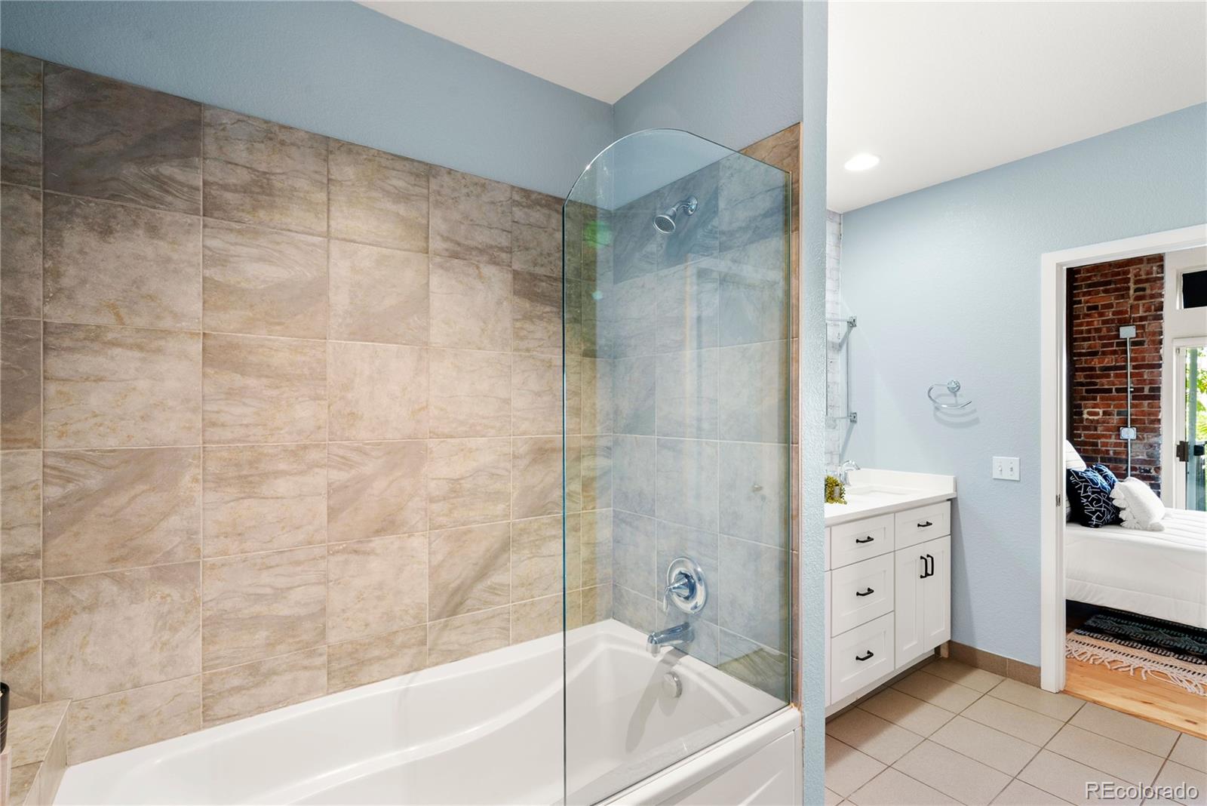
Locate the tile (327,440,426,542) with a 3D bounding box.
[{"bbox_3d":[-0.706,0.272,1.696,0.300,0.302,0.010,0,-1,-36],"label":"tile"}]

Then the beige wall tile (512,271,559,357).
[{"bbox_3d":[-0.212,-0.336,2.072,0.302,0.302,0.010,0,-1,-36],"label":"beige wall tile"}]

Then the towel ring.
[{"bbox_3d":[1.886,-0.044,2.913,0.068,0.155,0.208,0,-1,-35],"label":"towel ring"}]

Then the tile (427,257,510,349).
[{"bbox_3d":[-0.463,-0.340,1.889,0.301,0.303,0.011,0,0,-35],"label":"tile"}]

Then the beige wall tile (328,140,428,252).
[{"bbox_3d":[-0.710,-0.649,1.715,0.301,0.303,0.011,0,0,-35],"label":"beige wall tile"}]

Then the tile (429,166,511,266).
[{"bbox_3d":[-0.459,-0.642,1.879,0.300,0.302,0.010,0,-1,-36],"label":"tile"}]

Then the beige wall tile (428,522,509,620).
[{"bbox_3d":[-0.467,0.582,1.887,0.301,0.303,0.011,0,0,-35],"label":"beige wall tile"}]

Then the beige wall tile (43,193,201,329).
[{"bbox_3d":[-1.208,-0.344,1.360,0.302,0.302,0.010,0,-1,-36],"label":"beige wall tile"}]

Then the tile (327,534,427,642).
[{"bbox_3d":[-0.716,0.580,1.712,0.301,0.303,0.011,0,0,-35],"label":"tile"}]

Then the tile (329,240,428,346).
[{"bbox_3d":[-0.711,-0.342,1.714,0.301,0.303,0.011,0,0,-35],"label":"tile"}]

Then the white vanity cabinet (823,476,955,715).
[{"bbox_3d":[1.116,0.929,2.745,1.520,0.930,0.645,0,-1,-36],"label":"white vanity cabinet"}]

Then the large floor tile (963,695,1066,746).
[{"bbox_3d":[1.801,1.398,2.365,0.296,0.010,0.300,0,-1,-36],"label":"large floor tile"}]

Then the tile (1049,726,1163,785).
[{"bbox_3d":[1.983,1.402,2.126,0.302,0.011,0.302,0,0,-35],"label":"tile"}]

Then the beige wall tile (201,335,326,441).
[{"bbox_3d":[-0.960,-0.037,1.538,0.301,0.305,0.010,0,-1,-35],"label":"beige wall tile"}]

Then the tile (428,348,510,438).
[{"bbox_3d":[-0.464,-0.033,1.892,0.301,0.305,0.010,0,-1,-35],"label":"tile"}]

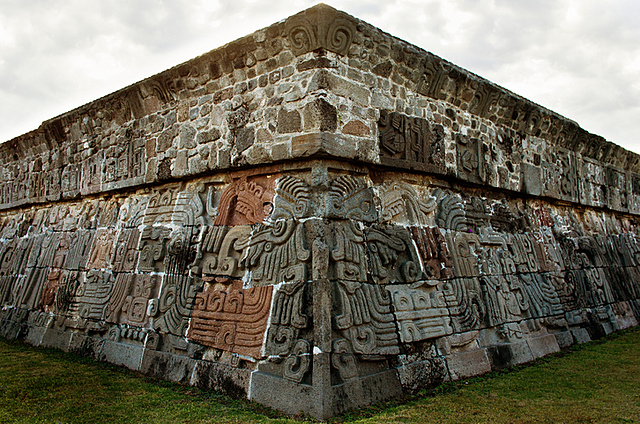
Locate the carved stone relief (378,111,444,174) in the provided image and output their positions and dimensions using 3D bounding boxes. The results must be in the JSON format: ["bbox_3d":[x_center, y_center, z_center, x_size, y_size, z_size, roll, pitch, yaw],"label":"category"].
[{"bbox_3d":[1.258,-0.974,7.910,0.250,0.746,1.621,-5,-7,44],"label":"carved stone relief"}]

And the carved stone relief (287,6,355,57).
[{"bbox_3d":[0.013,-2.102,6.584,0.592,0.386,0.614,-5,-7,44],"label":"carved stone relief"}]

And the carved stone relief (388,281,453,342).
[{"bbox_3d":[1.219,1.316,7.234,0.280,0.719,1.220,-23,-19,40],"label":"carved stone relief"}]

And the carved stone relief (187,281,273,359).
[{"bbox_3d":[-1.050,1.341,6.967,1.502,0.825,0.280,-5,-21,44],"label":"carved stone relief"}]

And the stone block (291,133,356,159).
[{"bbox_3d":[0.047,-0.781,6.799,0.493,0.224,0.631,-5,-7,44],"label":"stone block"}]

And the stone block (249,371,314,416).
[{"bbox_3d":[-0.298,1.993,5.988,1.027,0.292,0.350,-5,-21,44],"label":"stone block"}]

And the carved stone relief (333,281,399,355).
[{"bbox_3d":[0.413,1.260,6.386,0.280,0.851,1.101,-23,-19,40],"label":"carved stone relief"}]

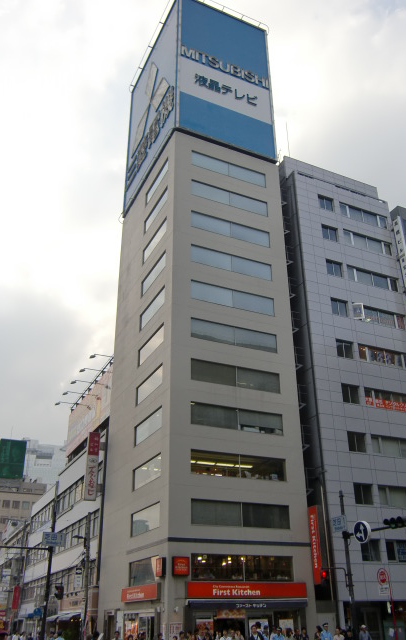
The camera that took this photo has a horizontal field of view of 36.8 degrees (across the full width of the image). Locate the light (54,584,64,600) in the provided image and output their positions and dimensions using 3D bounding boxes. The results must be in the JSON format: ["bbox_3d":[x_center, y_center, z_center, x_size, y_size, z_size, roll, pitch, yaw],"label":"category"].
[{"bbox_3d":[-6.953,13.191,29.500,0.340,0.680,0.380,12,-30,-22],"label":"light"}]

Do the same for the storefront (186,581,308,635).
[{"bbox_3d":[2.736,17.336,35.048,7.945,4.143,1.000,12,-29,-22],"label":"storefront"}]

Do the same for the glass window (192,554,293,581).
[{"bbox_3d":[2.570,15.997,39.332,7.414,1.553,0.150,11,-29,-22],"label":"glass window"}]

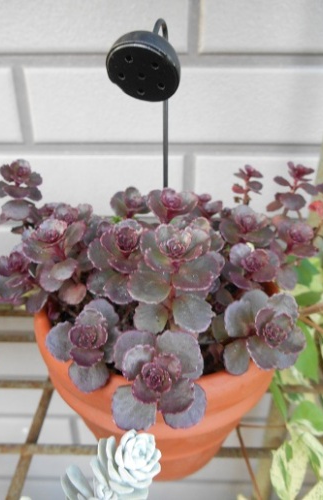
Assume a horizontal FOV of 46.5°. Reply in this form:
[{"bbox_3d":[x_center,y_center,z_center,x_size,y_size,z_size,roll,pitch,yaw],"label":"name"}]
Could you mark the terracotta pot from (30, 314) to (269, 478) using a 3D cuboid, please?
[{"bbox_3d":[0.001,0.082,0.265,0.156,0.119,0.156,0,27,0],"label":"terracotta pot"}]

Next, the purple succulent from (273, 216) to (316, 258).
[{"bbox_3d":[0.087,-0.008,0.246,0.029,0.023,0.028,0,27,0],"label":"purple succulent"}]

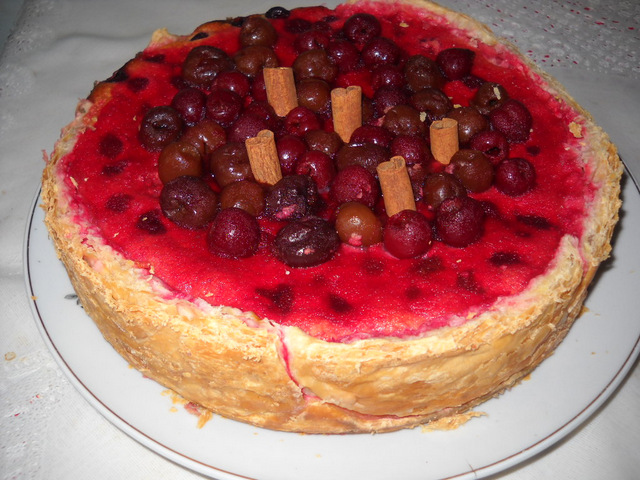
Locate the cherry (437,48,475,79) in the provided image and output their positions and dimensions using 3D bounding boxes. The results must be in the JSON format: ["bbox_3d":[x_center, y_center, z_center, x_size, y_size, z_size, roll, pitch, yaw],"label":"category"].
[{"bbox_3d":[0.068,-0.088,0.353,0.019,0.017,0.019,0,48,0],"label":"cherry"}]

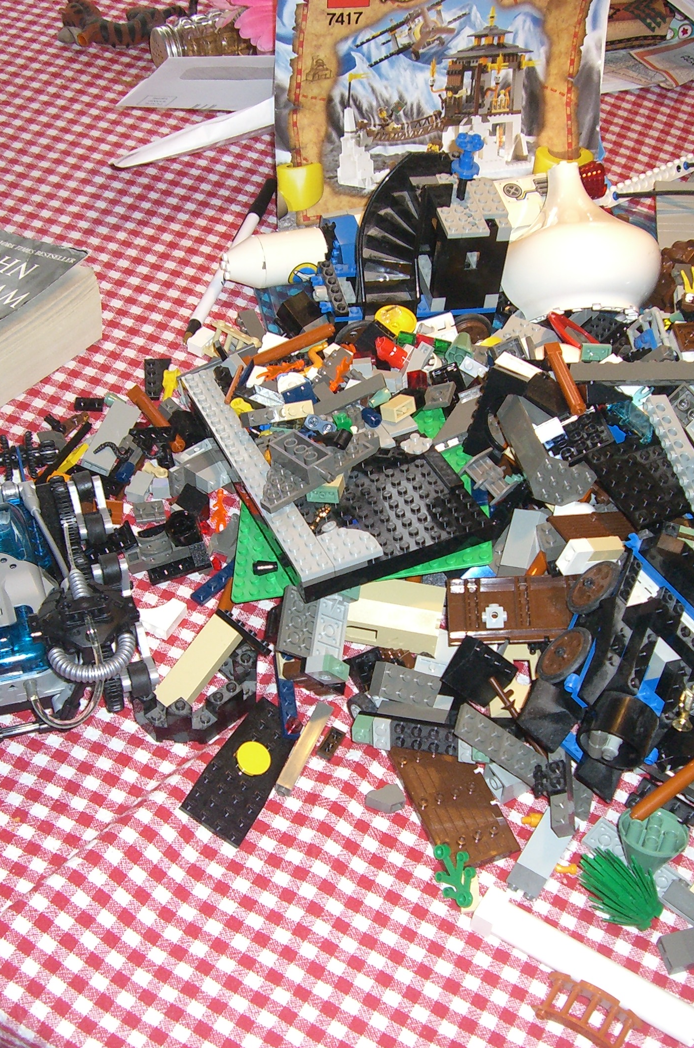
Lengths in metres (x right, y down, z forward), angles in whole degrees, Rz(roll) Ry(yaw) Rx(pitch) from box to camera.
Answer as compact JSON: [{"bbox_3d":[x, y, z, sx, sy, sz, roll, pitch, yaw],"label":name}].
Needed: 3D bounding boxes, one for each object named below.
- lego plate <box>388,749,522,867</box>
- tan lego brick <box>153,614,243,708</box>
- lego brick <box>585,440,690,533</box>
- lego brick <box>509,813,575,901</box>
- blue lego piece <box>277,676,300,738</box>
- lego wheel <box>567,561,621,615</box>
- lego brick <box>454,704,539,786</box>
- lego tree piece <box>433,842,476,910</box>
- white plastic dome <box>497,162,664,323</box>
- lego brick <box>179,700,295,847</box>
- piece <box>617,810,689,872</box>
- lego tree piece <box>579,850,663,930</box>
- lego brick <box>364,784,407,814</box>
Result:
[{"bbox_3d":[0.050,0.127,0.705,0.033,0.005,0.065,-14,50,-16],"label":"lego plate"},{"bbox_3d":[-0.068,0.066,0.714,0.016,0.008,0.050,24,51,18],"label":"tan lego brick"},{"bbox_3d":[0.144,-0.020,0.742,0.045,0.005,0.048,-18,58,-24],"label":"lego brick"},{"bbox_3d":[0.085,0.145,0.665,0.016,0.011,0.043,25,51,19],"label":"lego brick"},{"bbox_3d":[-0.028,0.085,0.718,0.008,0.005,0.042,-8,48,-10],"label":"blue lego piece"},{"bbox_3d":[0.122,0.032,0.760,0.008,0.031,0.031,39,43,-24],"label":"lego wheel"},{"bbox_3d":[0.069,0.102,0.703,0.048,0.005,0.016,35,47,-17],"label":"lego brick"},{"bbox_3d":[0.047,0.154,0.673,0.018,0.007,0.030,-12,65,-14],"label":"lego tree piece"},{"bbox_3d":[0.128,-0.158,0.860,0.090,0.090,0.085,-8,91,1],"label":"white plastic dome"},{"bbox_3d":[-0.047,0.114,0.705,0.032,0.005,0.072,34,51,0],"label":"lego brick"},{"bbox_3d":[0.136,0.144,0.690,0.032,0.021,0.032,4,37,-3],"label":"piece"},{"bbox_3d":[0.120,0.161,0.671,0.039,0.023,0.028,36,54,11],"label":"lego tree piece"},{"bbox_3d":[0.017,0.127,0.702,0.016,0.008,0.011,-15,50,-17],"label":"lego brick"}]

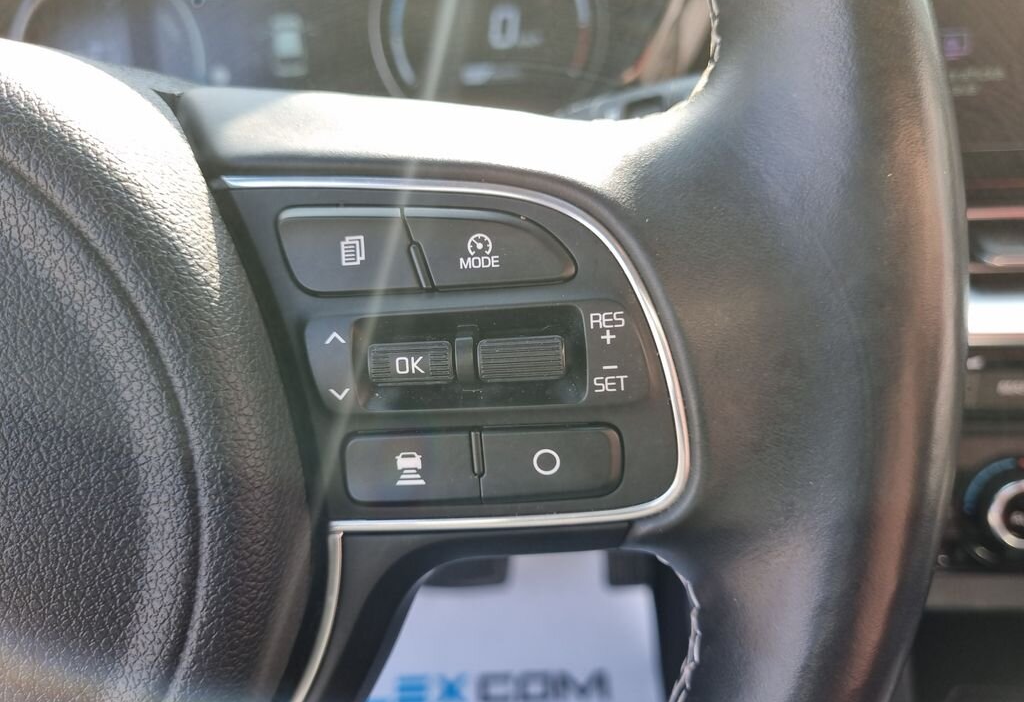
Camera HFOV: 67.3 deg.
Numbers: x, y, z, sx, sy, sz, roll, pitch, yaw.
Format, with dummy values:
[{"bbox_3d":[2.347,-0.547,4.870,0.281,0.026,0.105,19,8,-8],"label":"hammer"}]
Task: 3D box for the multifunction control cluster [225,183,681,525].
[{"bbox_3d":[-0.011,0.001,0.145,0.082,0.063,0.018,-3,-2,-2],"label":"multifunction control cluster"}]

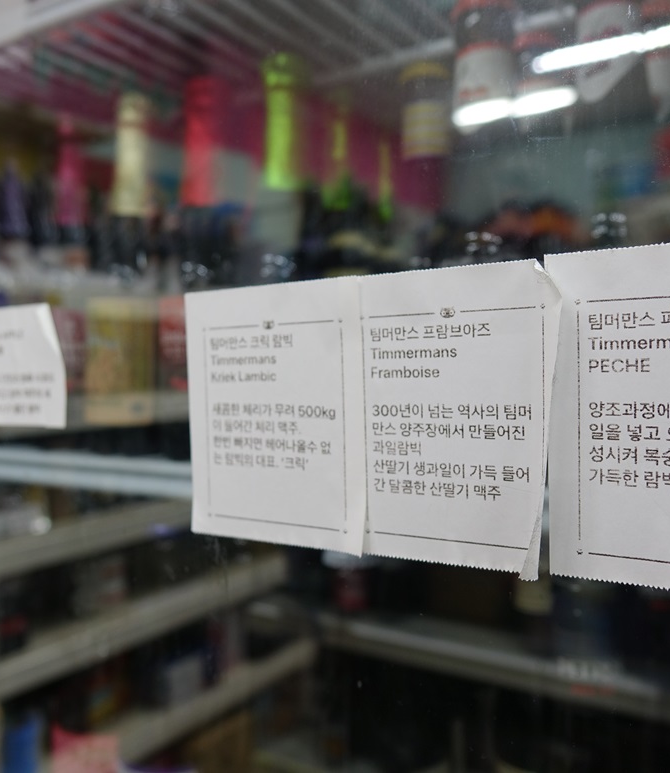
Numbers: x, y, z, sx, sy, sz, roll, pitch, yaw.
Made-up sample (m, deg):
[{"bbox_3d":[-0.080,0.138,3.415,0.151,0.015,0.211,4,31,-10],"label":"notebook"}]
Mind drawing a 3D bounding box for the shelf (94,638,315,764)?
[{"bbox_3d":[-0.491,0.819,2.023,0.350,0.070,1.000,0,2,32],"label":"shelf"}]

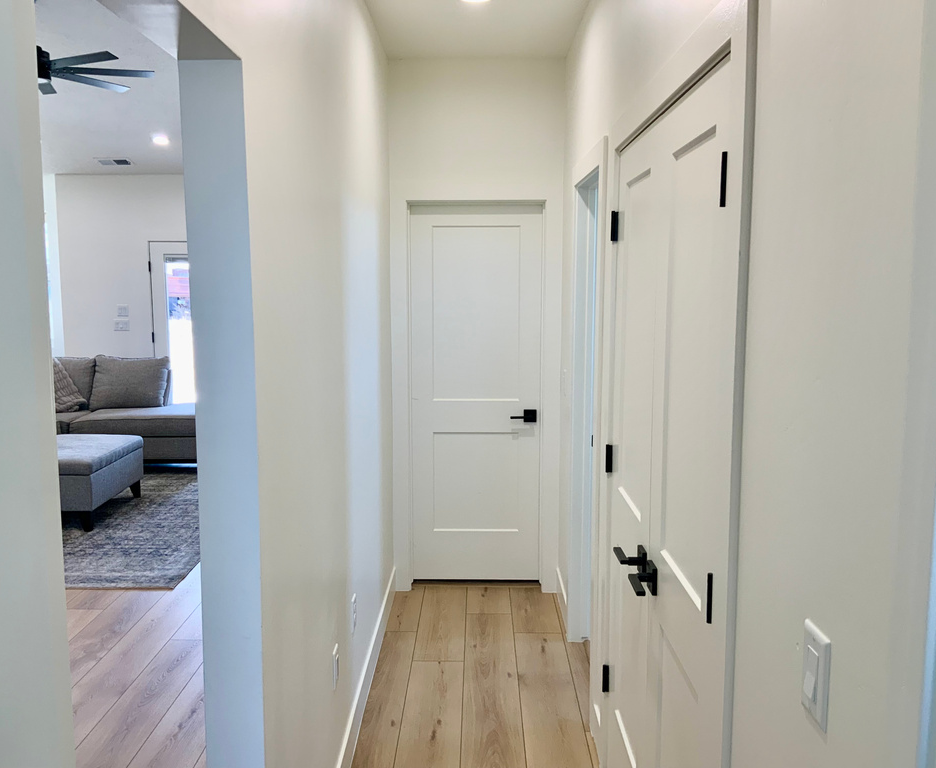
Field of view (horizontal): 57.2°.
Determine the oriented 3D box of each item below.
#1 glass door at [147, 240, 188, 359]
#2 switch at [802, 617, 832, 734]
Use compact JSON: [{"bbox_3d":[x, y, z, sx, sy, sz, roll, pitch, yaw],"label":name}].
[{"bbox_3d":[-2.803,-0.452,8.910,0.910,2.030,0.045,0,7,1],"label":"glass door"},{"bbox_3d":[0.437,0.367,1.080,0.009,0.115,0.070,0,7,1],"label":"switch"}]

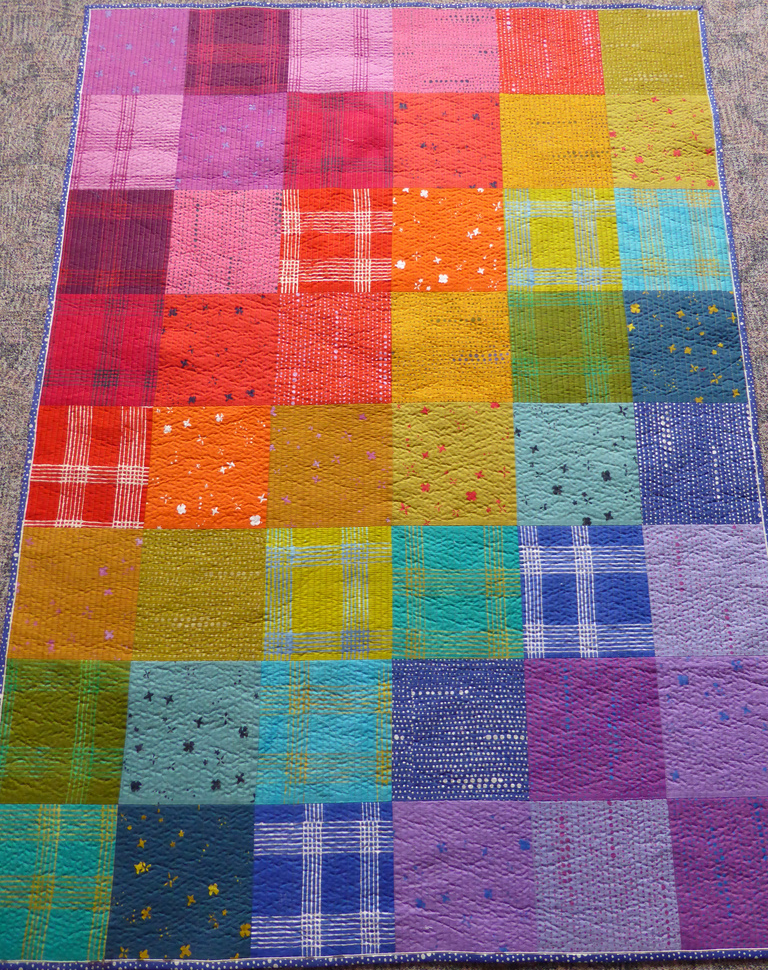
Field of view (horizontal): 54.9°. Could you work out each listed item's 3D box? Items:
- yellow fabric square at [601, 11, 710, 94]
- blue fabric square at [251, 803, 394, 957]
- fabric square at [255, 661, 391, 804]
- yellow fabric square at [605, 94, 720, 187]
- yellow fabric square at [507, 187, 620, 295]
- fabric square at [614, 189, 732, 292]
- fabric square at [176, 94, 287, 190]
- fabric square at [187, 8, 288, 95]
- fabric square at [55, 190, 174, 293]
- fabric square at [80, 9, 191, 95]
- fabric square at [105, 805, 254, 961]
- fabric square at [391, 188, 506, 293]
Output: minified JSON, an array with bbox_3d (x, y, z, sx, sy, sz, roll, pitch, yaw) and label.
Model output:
[{"bbox_3d":[0.604,-0.971,1.665,0.227,0.012,0.234,0,75,0],"label":"yellow fabric square"},{"bbox_3d":[-0.101,0.657,1.241,0.235,0.010,0.234,0,76,1],"label":"blue fabric square"},{"bbox_3d":[-0.097,0.406,1.223,0.221,0.012,0.225,0,76,0],"label":"fabric square"},{"bbox_3d":[0.565,-0.699,1.501,0.217,0.012,0.224,0,76,0],"label":"yellow fabric square"},{"bbox_3d":[0.369,-0.507,1.535,0.234,0.010,0.242,0,76,1],"label":"yellow fabric square"},{"bbox_3d":[0.527,-0.447,1.353,0.196,0.010,0.210,0,75,1],"label":"fabric square"},{"bbox_3d":[-0.307,-0.699,1.502,0.217,0.012,0.226,0,76,0],"label":"fabric square"},{"bbox_3d":[-0.308,-0.913,1.556,0.217,0.012,0.220,0,76,0],"label":"fabric square"},{"bbox_3d":[-0.559,-0.508,1.551,0.224,0.012,0.246,0,75,0],"label":"fabric square"},{"bbox_3d":[-0.558,-0.976,1.674,0.229,0.012,0.235,0,75,0],"label":"fabric square"},{"bbox_3d":[-0.318,0.625,1.168,0.222,0.012,0.224,0,76,0],"label":"fabric square"},{"bbox_3d":[0.120,-0.449,1.359,0.208,0.010,0.214,0,75,1],"label":"fabric square"}]

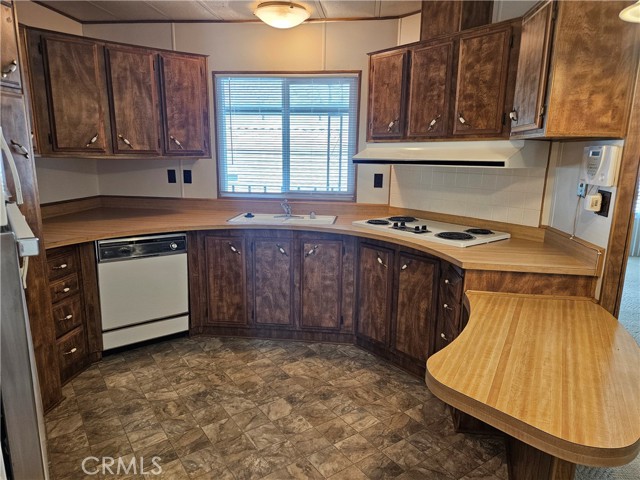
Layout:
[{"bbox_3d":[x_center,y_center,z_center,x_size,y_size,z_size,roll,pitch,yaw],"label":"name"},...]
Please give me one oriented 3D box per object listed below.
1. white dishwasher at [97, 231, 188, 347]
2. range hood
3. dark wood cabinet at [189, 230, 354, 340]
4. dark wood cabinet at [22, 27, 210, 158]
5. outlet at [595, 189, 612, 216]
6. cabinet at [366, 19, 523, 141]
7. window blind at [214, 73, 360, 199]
[{"bbox_3d":[-1.394,0.321,3.227,0.591,0.795,0.600,-7,14,-36],"label":"white dishwasher"},{"bbox_3d":[0.839,-0.607,2.972,0.484,0.161,1.254,-8,14,-37],"label":"range hood"},{"bbox_3d":[-0.296,0.298,3.505,1.196,0.836,0.639,2,11,4],"label":"dark wood cabinet"},{"bbox_3d":[-1.526,-1.062,3.327,1.201,0.812,0.445,-7,14,-34],"label":"dark wood cabinet"},{"bbox_3d":[1.411,-0.182,2.131,0.018,0.118,0.112,2,11,6],"label":"outlet"},{"bbox_3d":[0.863,-1.017,2.954,0.300,0.650,1.190,-8,14,-37],"label":"cabinet"},{"bbox_3d":[-0.293,-0.888,3.704,1.220,1.058,0.048,2,11,6],"label":"window blind"}]

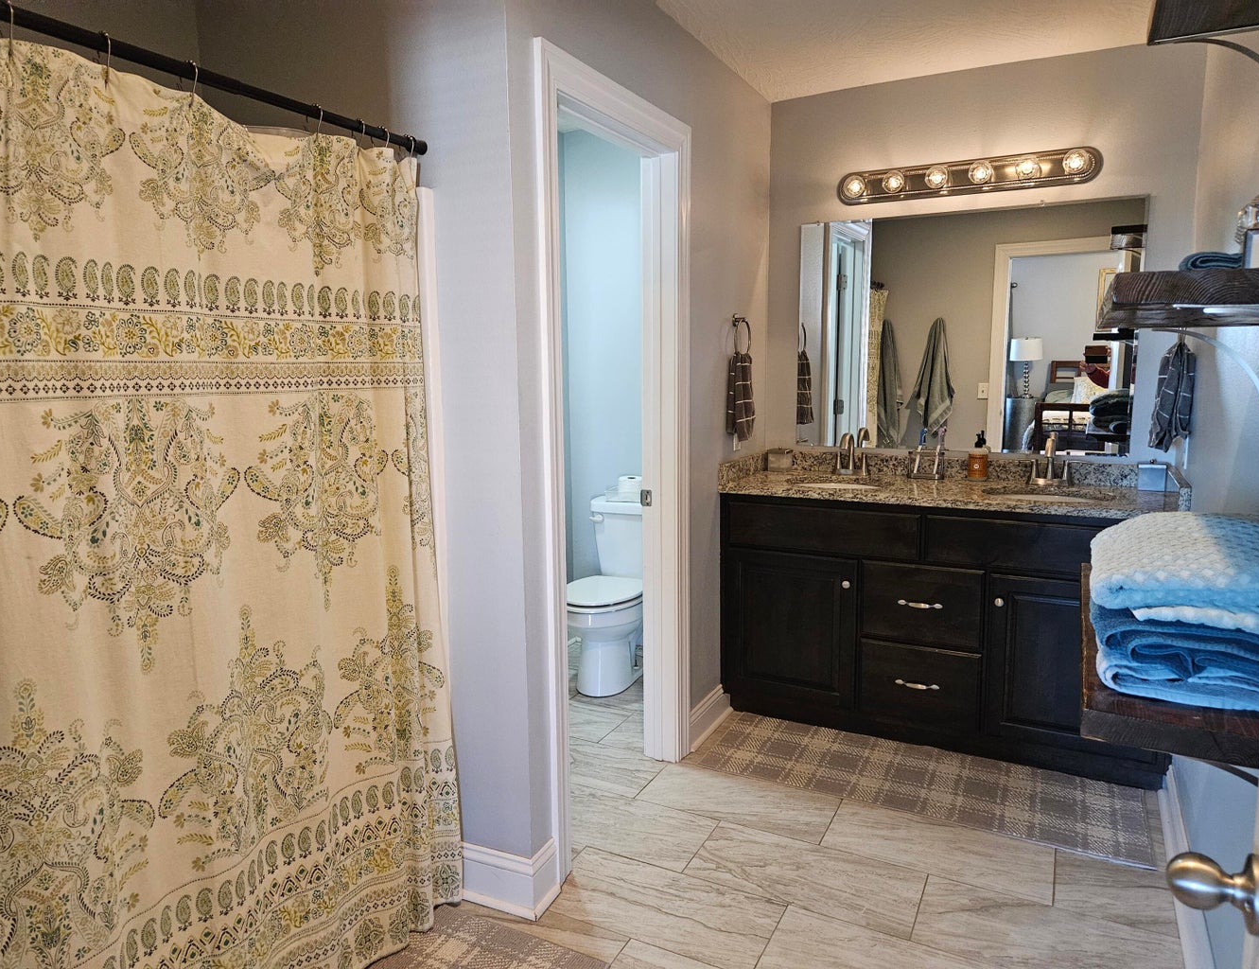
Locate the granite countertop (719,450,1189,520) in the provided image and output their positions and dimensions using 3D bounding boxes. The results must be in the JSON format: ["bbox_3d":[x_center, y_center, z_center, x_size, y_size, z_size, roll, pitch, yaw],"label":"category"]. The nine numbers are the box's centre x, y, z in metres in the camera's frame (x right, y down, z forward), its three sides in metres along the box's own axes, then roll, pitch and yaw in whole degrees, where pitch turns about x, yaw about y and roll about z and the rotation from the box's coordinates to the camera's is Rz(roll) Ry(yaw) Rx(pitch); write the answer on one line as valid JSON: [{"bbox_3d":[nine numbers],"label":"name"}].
[{"bbox_3d":[1.155,-0.013,3.194,1.528,0.118,0.564,4,9,27],"label":"granite countertop"}]

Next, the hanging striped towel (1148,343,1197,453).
[{"bbox_3d":[1.723,-0.277,2.720,0.105,0.345,0.180,4,9,27],"label":"hanging striped towel"}]

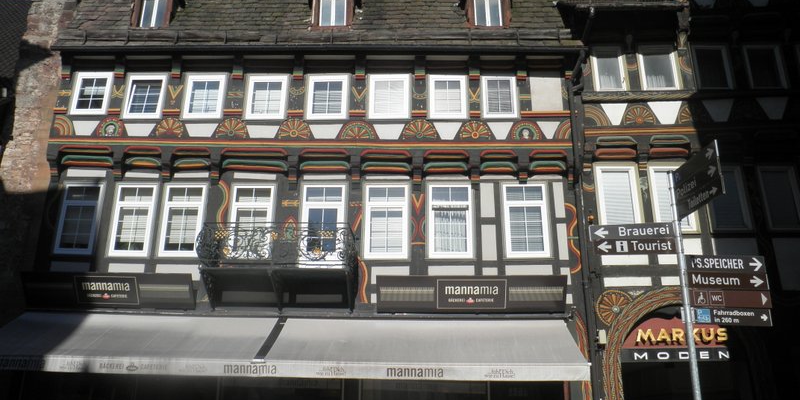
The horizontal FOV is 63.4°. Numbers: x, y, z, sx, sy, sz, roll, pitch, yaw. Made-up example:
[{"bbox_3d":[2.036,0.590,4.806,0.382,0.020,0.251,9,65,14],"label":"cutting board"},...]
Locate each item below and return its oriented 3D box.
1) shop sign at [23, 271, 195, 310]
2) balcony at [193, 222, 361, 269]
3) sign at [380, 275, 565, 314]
[{"bbox_3d":[-5.980,1.899,13.357,3.506,0.813,0.140,0,1,1],"label":"shop sign"},{"bbox_3d":[-2.451,1.077,13.247,3.093,0.979,1.000,0,-19,1],"label":"balcony"},{"bbox_3d":[1.454,1.934,13.175,3.820,0.801,0.140,0,1,1],"label":"sign"}]

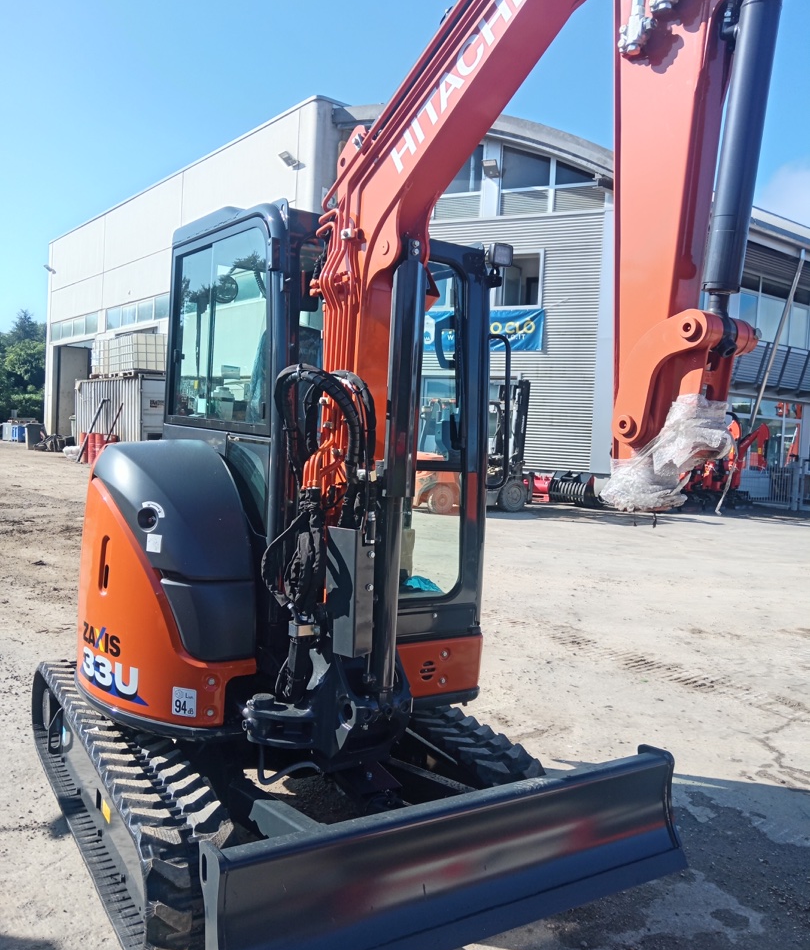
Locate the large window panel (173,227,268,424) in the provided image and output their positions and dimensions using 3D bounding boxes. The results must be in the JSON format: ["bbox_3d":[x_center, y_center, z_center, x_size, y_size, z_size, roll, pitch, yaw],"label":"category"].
[{"bbox_3d":[-0.755,-0.582,3.392,0.040,0.720,1.130,2,5,-32],"label":"large window panel"}]

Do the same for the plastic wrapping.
[{"bbox_3d":[0.566,-0.049,1.815,0.180,0.240,0.210,2,5,-32],"label":"plastic wrapping"}]

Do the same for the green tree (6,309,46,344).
[{"bbox_3d":[-24.639,-6.954,54.873,4.200,7.690,4.200,2,4,-24],"label":"green tree"}]

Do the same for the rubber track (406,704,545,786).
[{"bbox_3d":[-0.098,1.217,4.007,0.310,0.470,2.080,2,5,-32],"label":"rubber track"}]

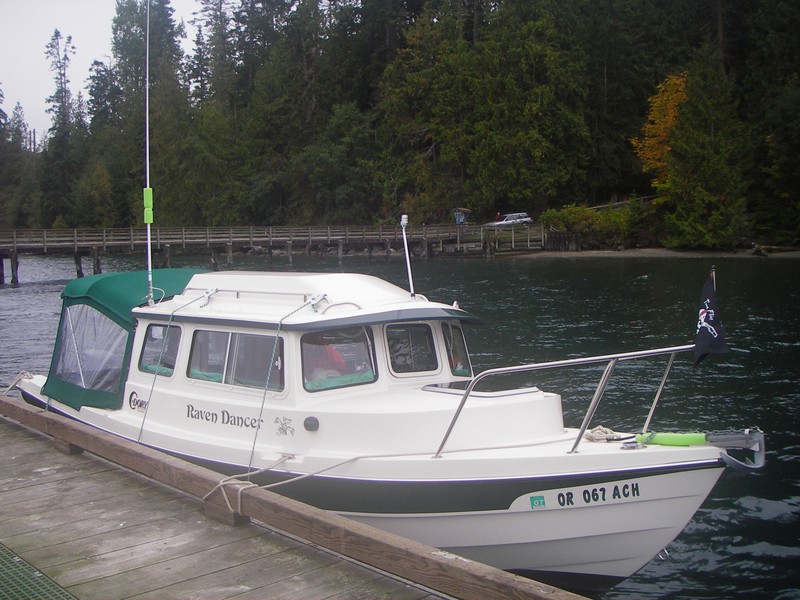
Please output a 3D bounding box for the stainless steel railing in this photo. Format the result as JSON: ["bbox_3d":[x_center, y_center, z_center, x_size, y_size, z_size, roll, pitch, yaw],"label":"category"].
[{"bbox_3d":[1.124,0.518,4.673,1.440,0.710,1.320,0,3,-43],"label":"stainless steel railing"}]

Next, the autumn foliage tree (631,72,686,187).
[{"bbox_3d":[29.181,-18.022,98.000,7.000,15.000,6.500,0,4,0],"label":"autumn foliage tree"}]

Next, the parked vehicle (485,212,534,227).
[{"bbox_3d":[10.872,-7.936,88.000,4.750,1.600,1.800,-8,5,-30],"label":"parked vehicle"}]

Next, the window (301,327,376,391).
[{"bbox_3d":[-0.383,0.372,5.508,0.495,0.352,0.035,-7,-11,-16],"label":"window"}]

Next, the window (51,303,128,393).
[{"bbox_3d":[-2.622,0.389,7.387,0.030,0.699,1.417,14,-6,-43],"label":"window"}]

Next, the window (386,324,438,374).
[{"bbox_3d":[0.088,0.321,5.796,0.405,0.313,0.035,0,-13,-43],"label":"window"}]

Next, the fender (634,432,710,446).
[{"bbox_3d":[1.358,0.702,4.419,0.068,0.068,0.405,0,-5,-43],"label":"fender"}]

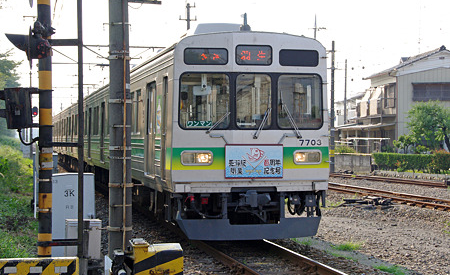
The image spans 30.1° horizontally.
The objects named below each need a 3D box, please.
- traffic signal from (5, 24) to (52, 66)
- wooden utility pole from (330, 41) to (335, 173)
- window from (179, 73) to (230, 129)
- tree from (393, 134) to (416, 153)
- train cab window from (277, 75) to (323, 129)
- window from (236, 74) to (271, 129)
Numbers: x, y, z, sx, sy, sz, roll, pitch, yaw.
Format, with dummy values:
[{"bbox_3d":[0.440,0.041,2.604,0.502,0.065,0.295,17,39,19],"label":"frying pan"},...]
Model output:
[{"bbox_3d":[-1.769,-0.821,7.550,0.430,0.400,0.400,0,0,-13],"label":"traffic signal"},{"bbox_3d":[5.927,-1.672,46.000,0.210,7.200,0.210,0,0,-14],"label":"wooden utility pole"},{"bbox_3d":[-0.339,-0.623,14.200,0.870,0.950,0.070,0,0,-6],"label":"window"},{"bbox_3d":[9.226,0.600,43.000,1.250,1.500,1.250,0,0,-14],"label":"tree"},{"bbox_3d":[1.298,-0.627,14.580,0.840,0.940,0.070,0,0,-19],"label":"train cab window"},{"bbox_3d":[0.489,-0.617,14.340,0.600,0.930,0.070,0,0,-14],"label":"window"}]

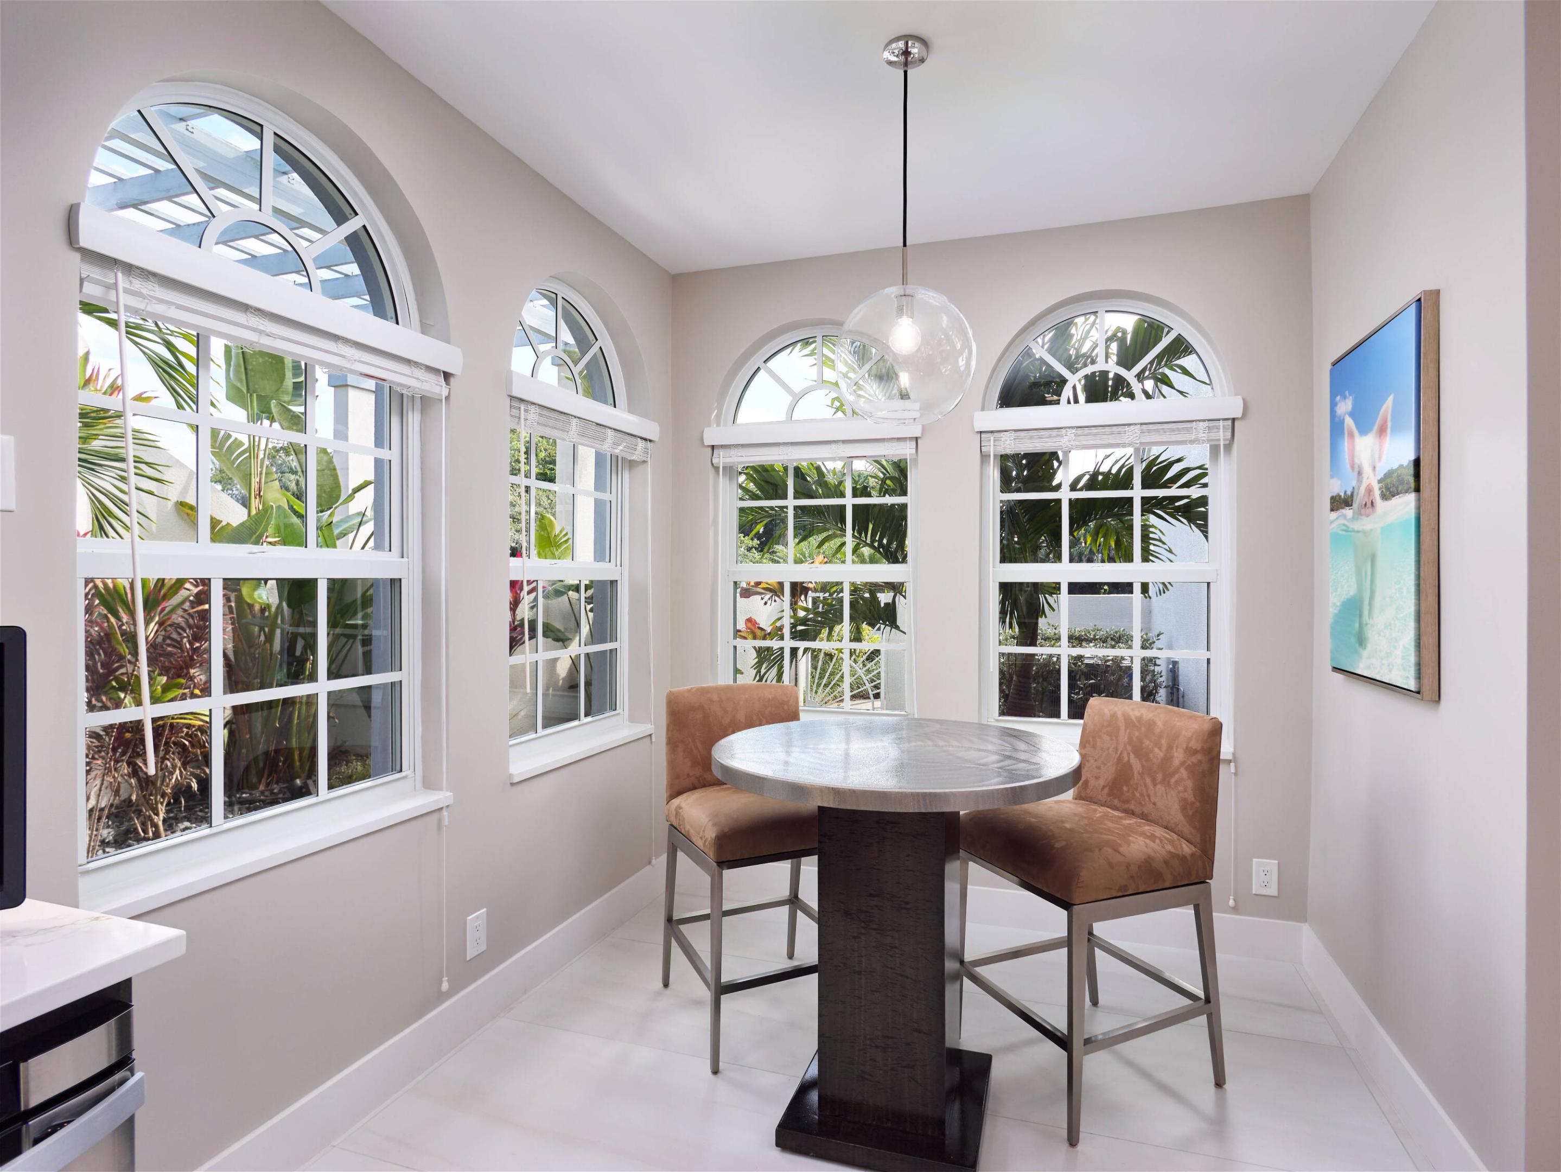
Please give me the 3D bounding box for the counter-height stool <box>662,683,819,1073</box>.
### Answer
[{"bbox_3d":[-0.067,0.835,2.552,0.485,0.985,0.555,0,0,-25],"label":"counter-height stool"}]

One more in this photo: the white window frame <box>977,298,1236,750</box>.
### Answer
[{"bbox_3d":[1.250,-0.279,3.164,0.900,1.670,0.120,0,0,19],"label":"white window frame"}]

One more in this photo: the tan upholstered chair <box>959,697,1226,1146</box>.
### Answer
[{"bbox_3d":[0.848,0.838,2.257,0.555,0.985,0.475,0,0,-24],"label":"tan upholstered chair"}]

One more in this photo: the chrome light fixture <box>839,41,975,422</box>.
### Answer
[{"bbox_3d":[0.321,-0.900,2.087,0.340,0.955,0.340,0,0,19],"label":"chrome light fixture"}]

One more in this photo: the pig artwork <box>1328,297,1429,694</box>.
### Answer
[{"bbox_3d":[1.599,-0.210,2.180,0.042,0.945,0.690,0,0,19],"label":"pig artwork"}]

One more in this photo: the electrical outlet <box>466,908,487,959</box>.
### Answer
[{"bbox_3d":[-0.904,1.045,2.433,0.009,0.122,0.077,0,0,19],"label":"electrical outlet"}]

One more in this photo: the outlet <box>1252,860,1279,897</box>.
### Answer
[{"bbox_3d":[1.720,1.035,2.874,0.077,0.122,0.009,0,0,19],"label":"outlet"}]

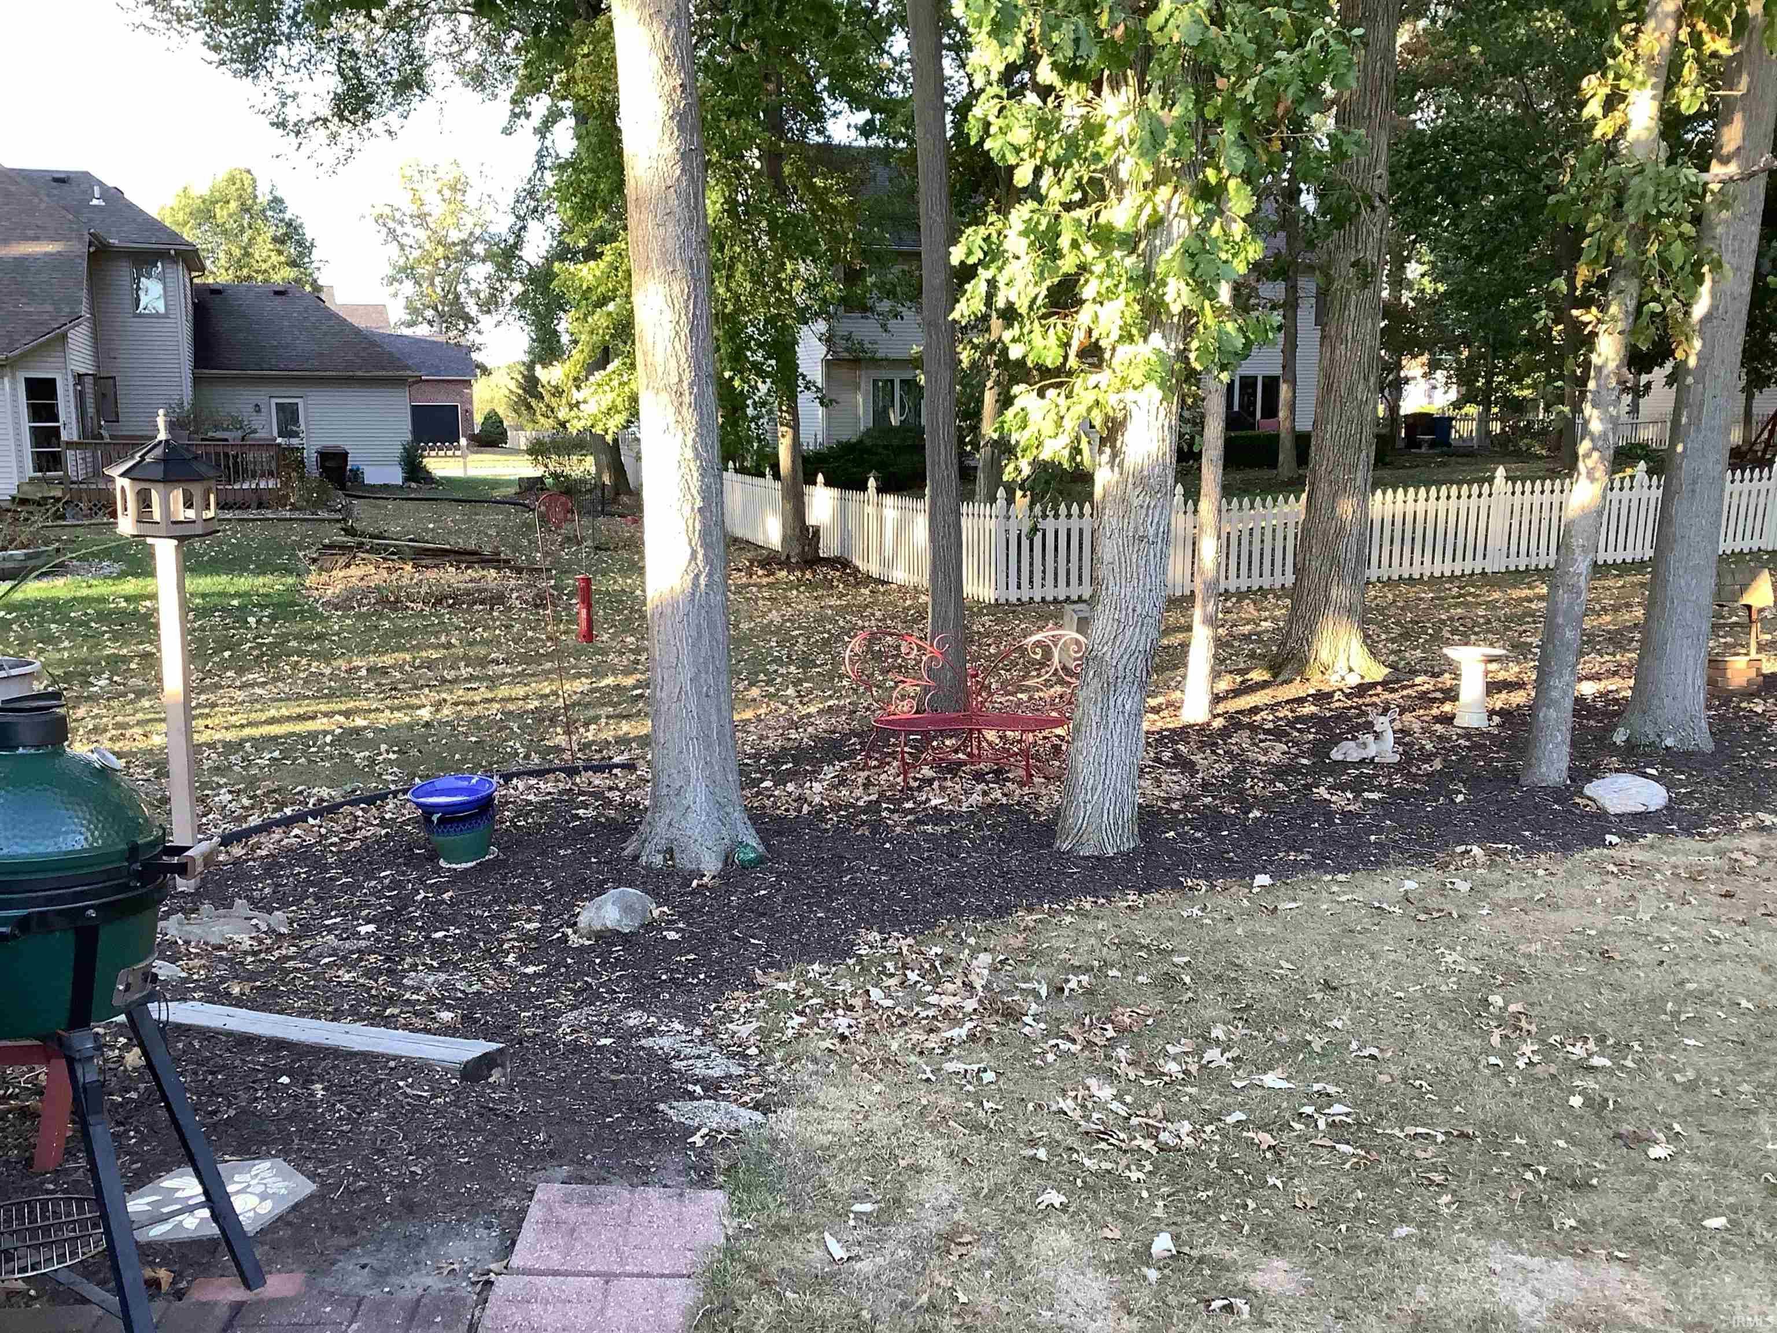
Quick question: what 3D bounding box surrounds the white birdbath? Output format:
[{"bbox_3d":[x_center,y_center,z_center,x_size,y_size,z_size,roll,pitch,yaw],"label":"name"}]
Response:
[{"bbox_3d":[4.047,0.126,10.994,0.448,0.516,0.448,0,9,0],"label":"white birdbath"}]

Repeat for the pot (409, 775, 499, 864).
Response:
[{"bbox_3d":[-2.044,0.745,7.618,0.424,0.350,0.424,-4,9,0],"label":"pot"}]

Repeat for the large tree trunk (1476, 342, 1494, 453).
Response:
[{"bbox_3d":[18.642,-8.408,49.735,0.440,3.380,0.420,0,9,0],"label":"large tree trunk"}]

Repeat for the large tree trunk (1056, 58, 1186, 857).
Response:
[{"bbox_3d":[1.091,-0.948,7.542,0.480,3.699,0.450,1,9,0],"label":"large tree trunk"}]

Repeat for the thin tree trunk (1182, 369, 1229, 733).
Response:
[{"bbox_3d":[2.207,-0.826,11.027,0.220,2.396,0.200,1,9,0],"label":"thin tree trunk"}]

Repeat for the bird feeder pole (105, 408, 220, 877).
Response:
[{"bbox_3d":[-3.185,-0.064,7.062,0.520,2.129,0.520,-1,9,-5],"label":"bird feeder pole"}]

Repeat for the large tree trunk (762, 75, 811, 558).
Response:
[{"bbox_3d":[-1.531,-4.996,23.154,0.500,6.960,0.450,-2,9,0],"label":"large tree trunk"}]

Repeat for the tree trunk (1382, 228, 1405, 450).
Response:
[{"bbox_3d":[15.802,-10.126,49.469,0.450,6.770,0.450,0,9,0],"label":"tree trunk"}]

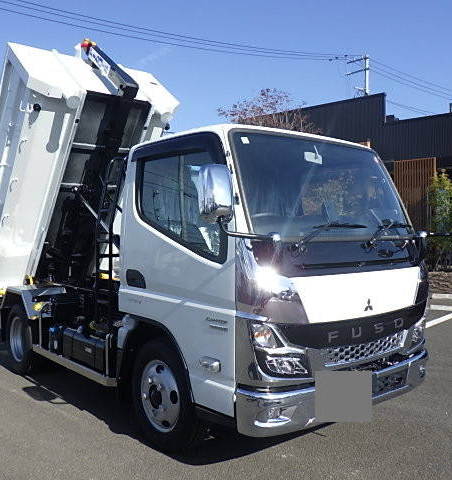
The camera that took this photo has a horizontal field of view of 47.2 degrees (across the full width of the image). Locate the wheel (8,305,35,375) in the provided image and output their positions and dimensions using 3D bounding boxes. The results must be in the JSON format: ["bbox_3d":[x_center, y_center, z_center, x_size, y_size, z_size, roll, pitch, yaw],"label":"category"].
[{"bbox_3d":[-1.981,0.979,5.143,0.200,0.695,0.695,-1,0,-40],"label":"wheel"}]

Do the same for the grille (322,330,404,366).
[{"bbox_3d":[0.797,0.607,2.950,0.770,0.120,0.080,-1,0,-40],"label":"grille"}]

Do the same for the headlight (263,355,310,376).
[{"bbox_3d":[0.286,0.629,2.615,0.220,0.112,0.115,-1,0,-28],"label":"headlight"}]

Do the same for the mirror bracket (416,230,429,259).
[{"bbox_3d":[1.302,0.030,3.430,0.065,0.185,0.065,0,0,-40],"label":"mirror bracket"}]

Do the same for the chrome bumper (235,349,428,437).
[{"bbox_3d":[0.768,0.837,2.990,1.690,0.245,0.250,-1,0,-40],"label":"chrome bumper"}]

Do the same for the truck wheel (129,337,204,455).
[{"bbox_3d":[-0.346,0.964,3.251,0.200,0.695,0.695,-1,0,-40],"label":"truck wheel"}]

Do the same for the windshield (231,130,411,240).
[{"bbox_3d":[0.658,-0.338,3.097,1.500,0.660,0.160,-1,-24,-40],"label":"windshield"}]

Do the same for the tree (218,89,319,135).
[{"bbox_3d":[1.319,-1.820,15.992,3.100,5.600,3.100,-1,0,43],"label":"tree"}]

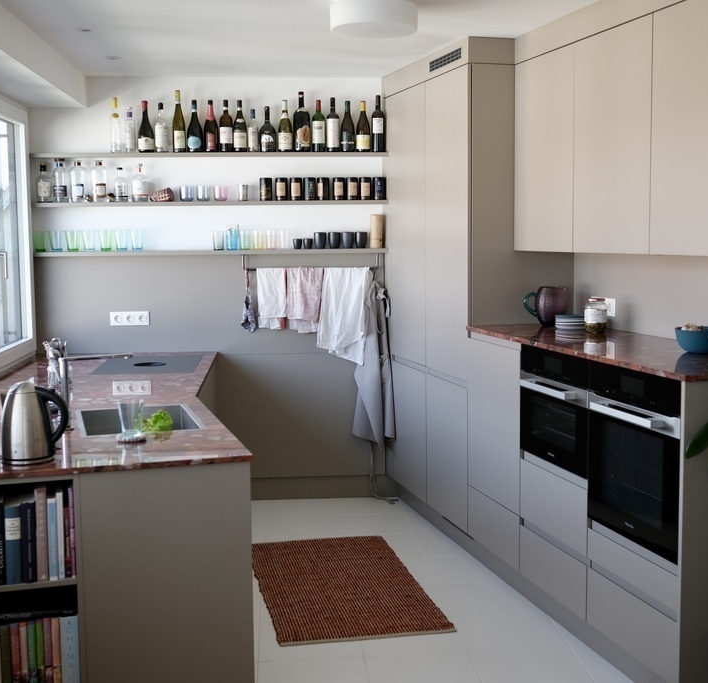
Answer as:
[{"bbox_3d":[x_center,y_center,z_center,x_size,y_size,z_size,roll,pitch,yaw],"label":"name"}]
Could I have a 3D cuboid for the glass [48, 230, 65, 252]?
[{"bbox_3d":[-1.731,-0.581,5.796,0.087,0.121,0.087,-1,6,-4],"label":"glass"}]

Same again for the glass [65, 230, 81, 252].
[{"bbox_3d":[-1.637,-0.582,5.803,0.087,0.121,0.087,-1,6,-4],"label":"glass"}]

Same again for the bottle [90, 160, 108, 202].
[{"bbox_3d":[-1.470,-0.921,5.748,0.097,0.243,0.097,-1,6,-4],"label":"bottle"}]

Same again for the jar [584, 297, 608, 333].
[{"bbox_3d":[1.101,-0.118,4.523,0.103,0.151,0.103,-1,6,0],"label":"jar"}]

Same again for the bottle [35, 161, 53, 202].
[{"bbox_3d":[-1.800,-0.924,5.790,0.088,0.234,0.088,-1,6,-5],"label":"bottle"}]

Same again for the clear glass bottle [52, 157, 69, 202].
[{"bbox_3d":[-1.694,-0.930,5.761,0.085,0.249,0.085,-1,6,-4],"label":"clear glass bottle"}]

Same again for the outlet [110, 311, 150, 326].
[{"bbox_3d":[-1.328,-0.136,5.903,0.225,0.081,0.014,-1,6,-4],"label":"outlet"}]

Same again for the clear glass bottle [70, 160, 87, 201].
[{"bbox_3d":[-1.607,-0.932,5.804,0.089,0.242,0.089,-1,6,-5],"label":"clear glass bottle"}]

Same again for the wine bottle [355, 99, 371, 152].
[{"bbox_3d":[0.056,-1.253,5.823,0.081,0.297,0.081,-1,6,-4],"label":"wine bottle"}]

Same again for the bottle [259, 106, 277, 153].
[{"bbox_3d":[-0.501,-1.236,5.821,0.096,0.266,0.096,-1,6,-4],"label":"bottle"}]

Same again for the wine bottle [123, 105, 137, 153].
[{"bbox_3d":[-1.300,-1.232,5.797,0.055,0.261,0.055,-1,6,-5],"label":"wine bottle"}]

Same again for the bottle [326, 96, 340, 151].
[{"bbox_3d":[-0.120,-1.279,5.886,0.070,0.315,0.070,-1,6,-5],"label":"bottle"}]

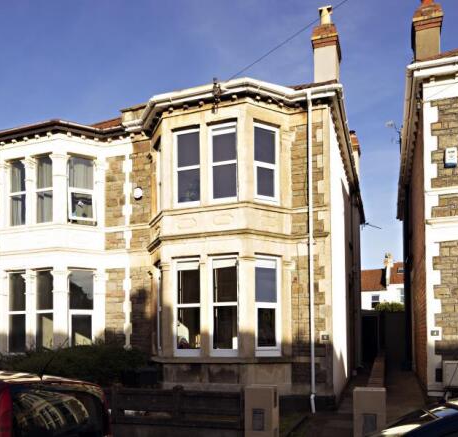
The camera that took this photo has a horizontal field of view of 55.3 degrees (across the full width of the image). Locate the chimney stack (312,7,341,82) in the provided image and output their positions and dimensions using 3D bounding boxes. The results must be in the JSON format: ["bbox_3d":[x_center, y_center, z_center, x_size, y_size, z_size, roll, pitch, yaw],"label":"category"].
[{"bbox_3d":[2.679,-4.798,12.055,0.679,2.087,0.660,0,0,19],"label":"chimney stack"}]

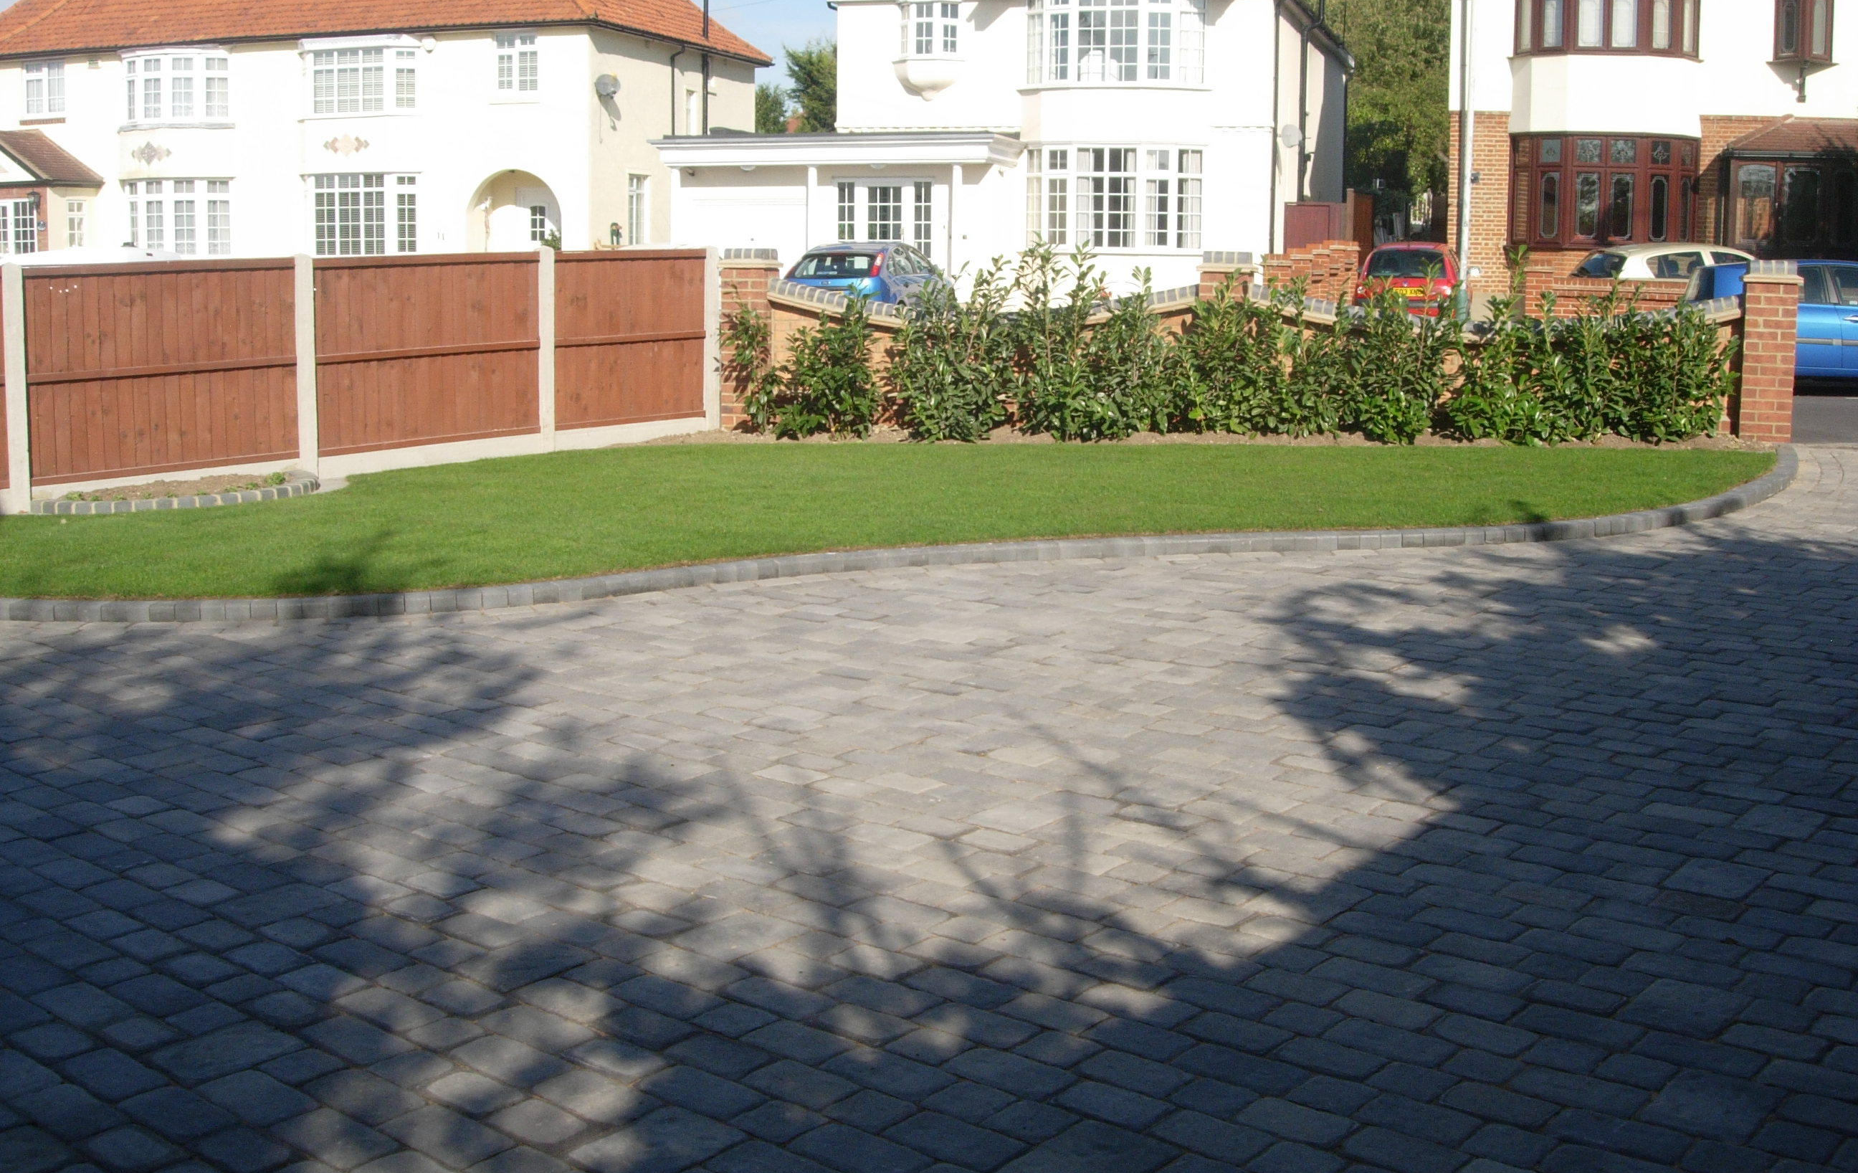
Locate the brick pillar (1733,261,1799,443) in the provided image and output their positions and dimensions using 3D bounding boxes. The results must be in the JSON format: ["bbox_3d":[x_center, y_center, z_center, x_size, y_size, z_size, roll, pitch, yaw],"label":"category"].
[{"bbox_3d":[5.390,-1.500,13.080,0.390,1.180,0.390,3,9,17],"label":"brick pillar"}]

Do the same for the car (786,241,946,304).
[{"bbox_3d":[-0.830,-4.360,30.400,1.740,1.450,4.170,3,9,17],"label":"car"}]

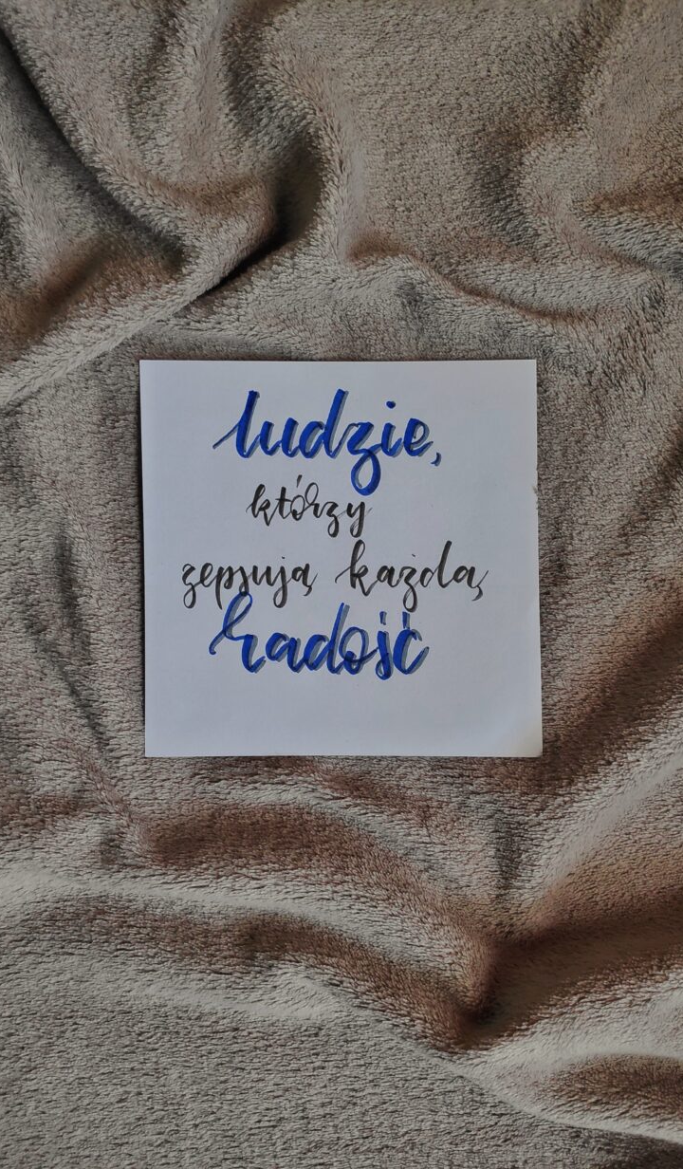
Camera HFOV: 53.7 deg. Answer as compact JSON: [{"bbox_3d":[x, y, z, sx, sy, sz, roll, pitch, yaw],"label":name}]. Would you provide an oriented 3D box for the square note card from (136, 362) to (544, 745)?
[{"bbox_3d":[0.000,-0.006,0.151,0.089,0.001,0.089,0,90,0],"label":"square note card"}]

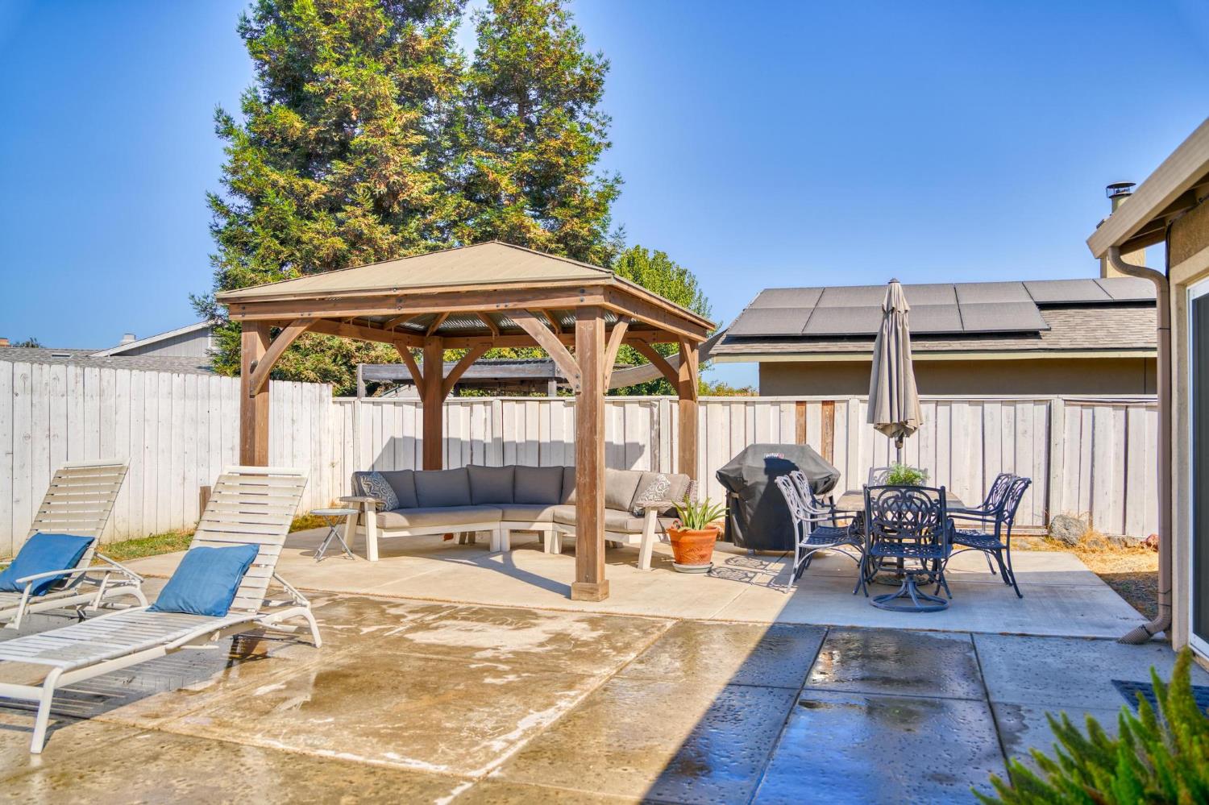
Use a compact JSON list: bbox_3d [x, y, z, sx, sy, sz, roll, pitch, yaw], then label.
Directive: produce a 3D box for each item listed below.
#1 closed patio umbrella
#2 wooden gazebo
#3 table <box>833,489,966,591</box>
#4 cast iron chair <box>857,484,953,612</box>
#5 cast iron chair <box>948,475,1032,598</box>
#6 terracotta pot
[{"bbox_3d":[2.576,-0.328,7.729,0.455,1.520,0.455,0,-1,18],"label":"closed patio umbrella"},{"bbox_3d":[-1.116,-0.027,8.851,3.720,3.180,3.600,0,-1,20],"label":"wooden gazebo"},{"bbox_3d":[2.593,1.204,7.678,1.040,0.715,1.780,0,-1,17],"label":"table"},{"bbox_3d":[2.299,1.074,6.641,0.650,0.930,0.690,0,-1,20],"label":"cast iron chair"},{"bbox_3d":[3.114,1.086,7.271,0.700,0.940,0.620,0,-1,18],"label":"cast iron chair"},{"bbox_3d":[0.823,1.362,8.105,0.475,0.375,0.475,0,-1,6],"label":"terracotta pot"}]

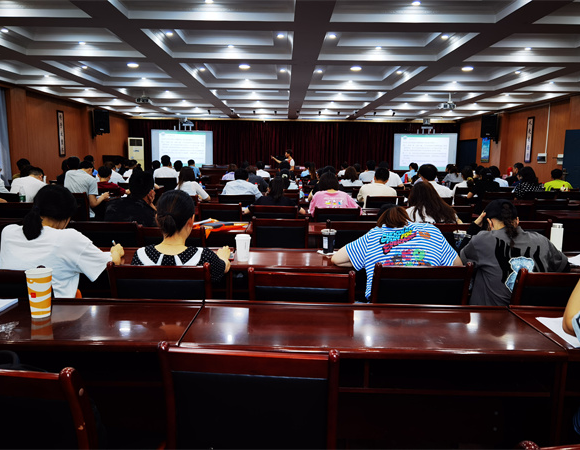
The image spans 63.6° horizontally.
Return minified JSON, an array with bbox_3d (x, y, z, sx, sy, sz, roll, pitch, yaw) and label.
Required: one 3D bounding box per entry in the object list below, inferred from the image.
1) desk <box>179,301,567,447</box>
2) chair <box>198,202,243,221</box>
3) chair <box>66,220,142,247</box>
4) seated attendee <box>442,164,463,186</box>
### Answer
[{"bbox_3d":[0.295,0.781,1.985,1.420,0.760,0.530,1,8,-1],"label":"desk"},{"bbox_3d":[-0.704,0.174,4.986,0.520,0.890,0.540,1,8,0],"label":"chair"},{"bbox_3d":[-1.326,0.380,3.585,0.450,0.875,0.500,1,8,-1],"label":"chair"},{"bbox_3d":[3.191,-0.550,9.117,0.460,1.247,0.780,1,8,-1],"label":"seated attendee"}]

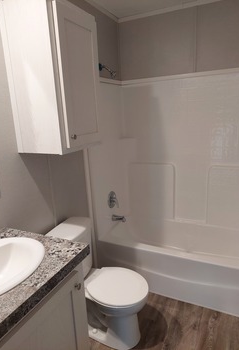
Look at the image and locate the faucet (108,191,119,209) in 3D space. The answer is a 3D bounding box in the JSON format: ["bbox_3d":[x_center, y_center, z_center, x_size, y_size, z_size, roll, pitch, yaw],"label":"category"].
[{"bbox_3d":[-0.041,0.258,2.479,0.078,0.175,0.172,5,16,26],"label":"faucet"}]

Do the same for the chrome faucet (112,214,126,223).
[{"bbox_3d":[-0.006,0.456,2.508,0.145,0.068,0.062,5,16,26],"label":"chrome faucet"}]

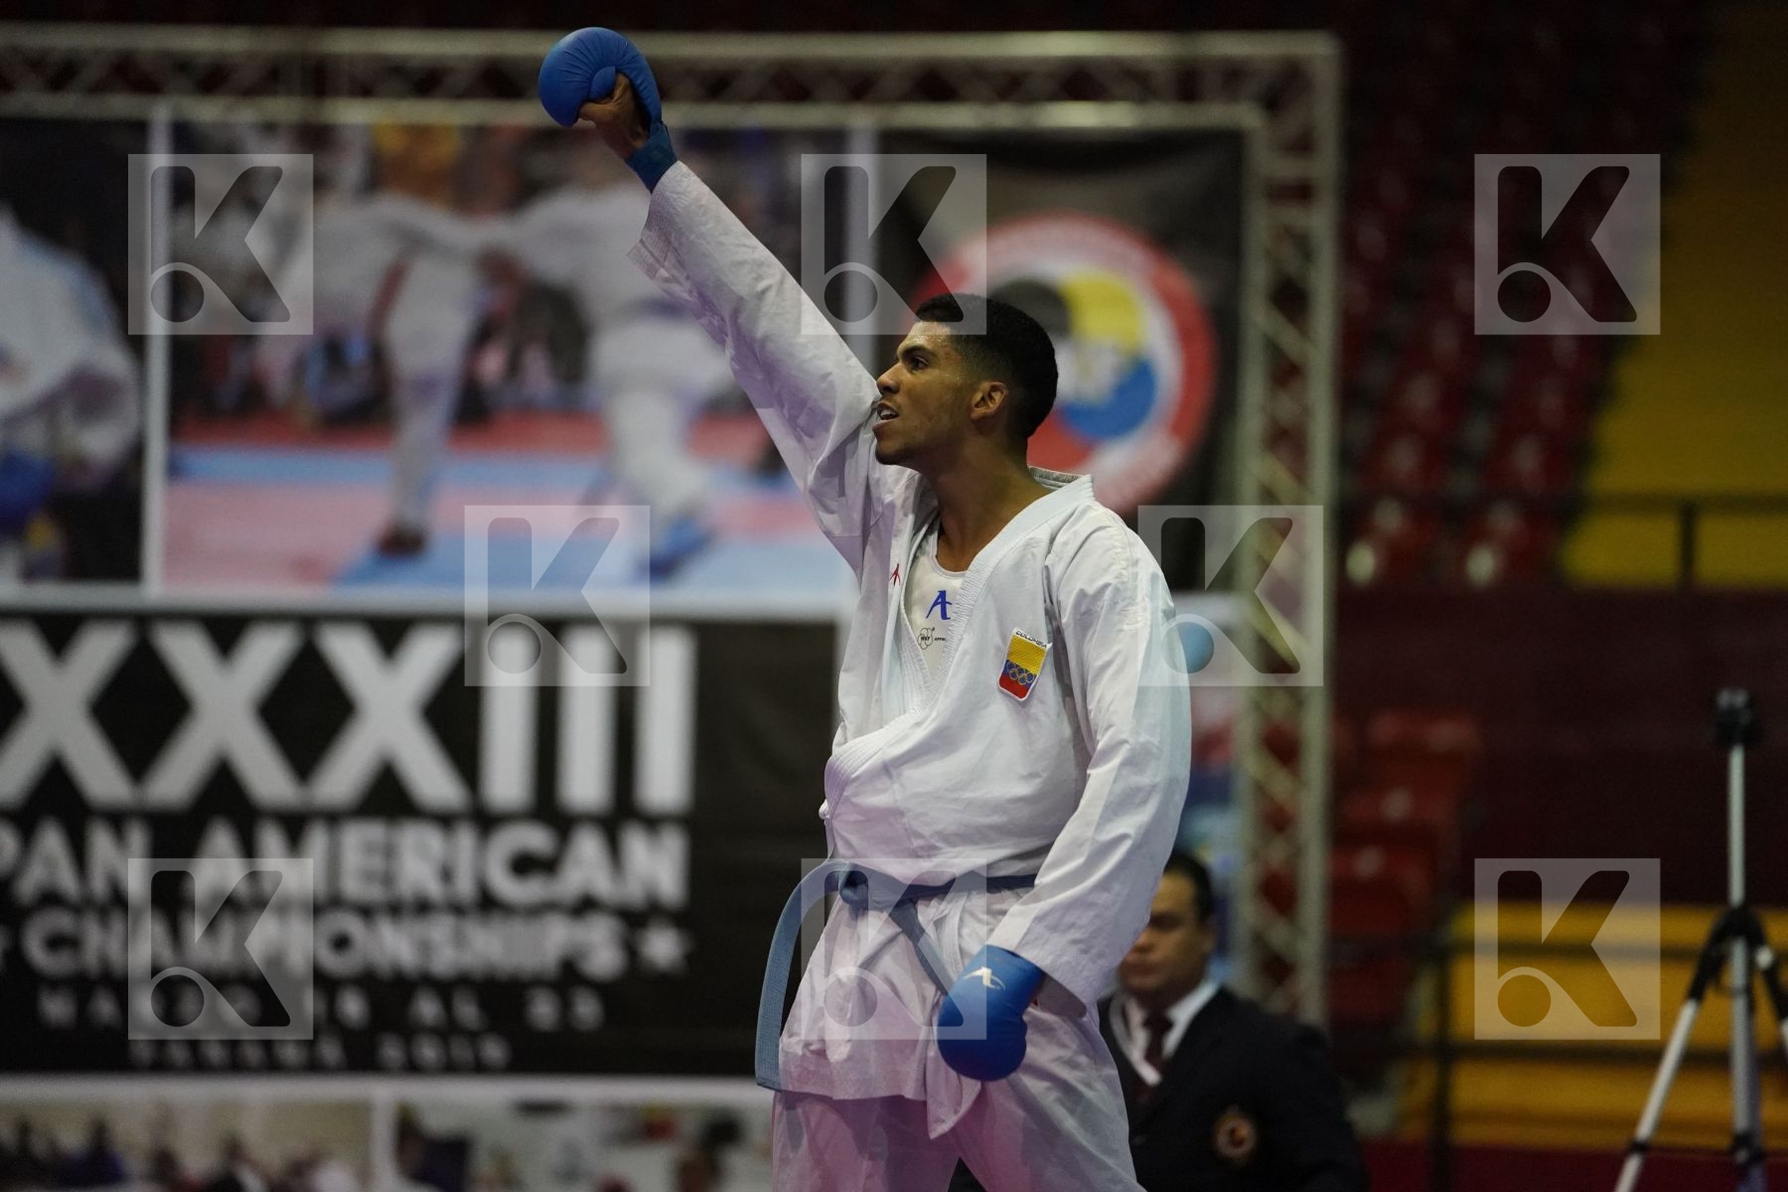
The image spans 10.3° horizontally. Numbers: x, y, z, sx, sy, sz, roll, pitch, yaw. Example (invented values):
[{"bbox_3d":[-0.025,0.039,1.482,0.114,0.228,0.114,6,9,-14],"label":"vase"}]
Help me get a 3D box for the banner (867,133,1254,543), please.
[{"bbox_3d":[0.446,-0.695,27.000,1.020,1.160,0.050,1,-3,-3],"label":"banner"}]

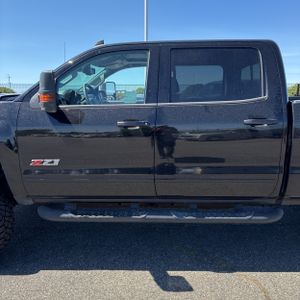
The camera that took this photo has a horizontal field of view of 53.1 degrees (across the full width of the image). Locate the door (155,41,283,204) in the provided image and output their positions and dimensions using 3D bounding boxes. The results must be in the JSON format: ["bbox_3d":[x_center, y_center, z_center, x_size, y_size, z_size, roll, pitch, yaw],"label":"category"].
[{"bbox_3d":[0.599,-0.252,2.673,1.105,1.370,0.230,0,10,1],"label":"door"}]

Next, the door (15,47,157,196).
[{"bbox_3d":[-0.531,-0.251,2.693,1.195,1.350,0.230,0,10,1],"label":"door"}]

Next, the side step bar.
[{"bbox_3d":[0.068,0.578,2.737,2.195,0.105,0.200,0,10,1],"label":"side step bar"}]

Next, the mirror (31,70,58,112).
[{"bbox_3d":[-0.828,-0.457,2.376,0.260,0.310,0.350,0,10,1],"label":"mirror"}]

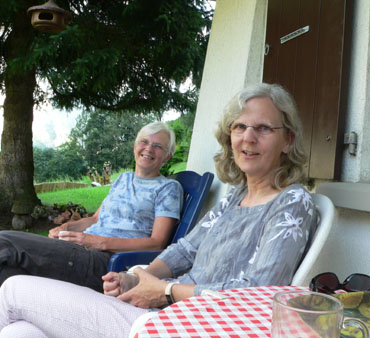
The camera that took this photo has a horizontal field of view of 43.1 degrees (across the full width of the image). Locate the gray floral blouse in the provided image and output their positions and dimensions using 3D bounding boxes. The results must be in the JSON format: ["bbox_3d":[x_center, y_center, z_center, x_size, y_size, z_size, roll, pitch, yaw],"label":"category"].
[{"bbox_3d":[0.122,0.260,1.240,0.360,0.460,0.430,3,2,-31],"label":"gray floral blouse"}]

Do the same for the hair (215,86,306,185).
[{"bbox_3d":[0.206,-0.090,1.270,0.240,0.280,0.220,5,2,31],"label":"hair"}]

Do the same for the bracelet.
[{"bbox_3d":[-0.028,0.304,1.140,0.020,0.055,0.058,-11,-16,22],"label":"bracelet"}]

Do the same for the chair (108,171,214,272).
[{"bbox_3d":[-0.230,0.490,2.340,0.640,0.970,0.570,3,2,-32],"label":"chair"}]

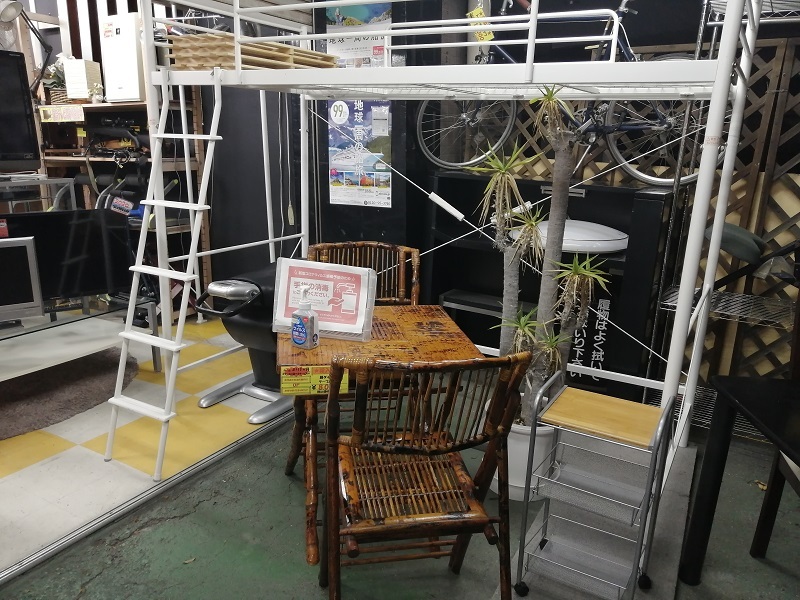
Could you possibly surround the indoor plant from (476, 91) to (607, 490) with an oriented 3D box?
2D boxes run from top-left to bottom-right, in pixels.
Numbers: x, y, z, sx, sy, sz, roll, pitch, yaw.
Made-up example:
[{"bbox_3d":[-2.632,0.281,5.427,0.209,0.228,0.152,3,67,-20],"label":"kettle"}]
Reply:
[{"bbox_3d":[0.510,0.012,2.333,0.490,1.520,0.440,2,15,0],"label":"indoor plant"}]

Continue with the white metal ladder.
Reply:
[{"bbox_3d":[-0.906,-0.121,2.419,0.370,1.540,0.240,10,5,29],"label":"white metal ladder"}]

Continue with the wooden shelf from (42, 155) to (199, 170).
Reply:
[{"bbox_3d":[-1.878,-0.998,4.479,1.136,0.080,0.450,4,15,6],"label":"wooden shelf"}]

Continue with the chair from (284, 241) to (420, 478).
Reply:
[{"bbox_3d":[-0.195,0.255,2.569,0.460,0.880,0.480,1,15,-4],"label":"chair"}]

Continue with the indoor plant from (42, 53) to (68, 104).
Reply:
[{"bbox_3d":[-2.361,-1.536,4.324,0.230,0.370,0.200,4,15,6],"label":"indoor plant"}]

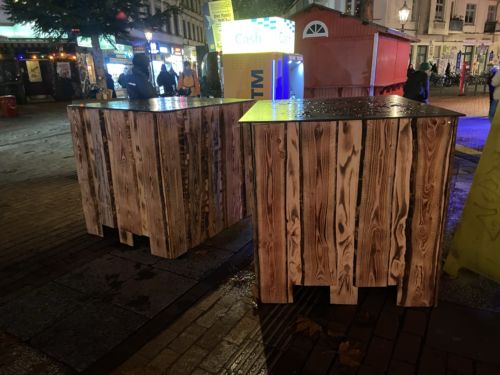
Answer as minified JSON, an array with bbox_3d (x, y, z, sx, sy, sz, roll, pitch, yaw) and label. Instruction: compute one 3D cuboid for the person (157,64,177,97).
[{"bbox_3d":[-2.609,-2.994,11.821,0.540,1.670,0.380,-4,17,-6],"label":"person"}]

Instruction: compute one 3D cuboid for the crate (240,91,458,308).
[{"bbox_3d":[0.600,-0.008,2.758,1.145,1.154,1.270,0,17,5],"label":"crate"}]

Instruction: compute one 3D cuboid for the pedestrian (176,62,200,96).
[{"bbox_3d":[-1.602,-2.537,10.192,0.580,1.700,0.400,-4,17,-6],"label":"pedestrian"}]

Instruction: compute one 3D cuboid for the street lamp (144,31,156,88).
[{"bbox_3d":[-5.440,-6.787,20.875,0.500,3.649,0.500,-2,17,0],"label":"street lamp"}]

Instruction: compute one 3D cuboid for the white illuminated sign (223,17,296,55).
[{"bbox_3d":[0.180,-2.844,7.162,1.063,0.573,0.946,8,20,29],"label":"white illuminated sign"}]

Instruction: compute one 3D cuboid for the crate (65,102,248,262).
[{"bbox_3d":[-0.734,-0.219,3.571,1.071,1.154,1.258,9,20,31],"label":"crate"}]

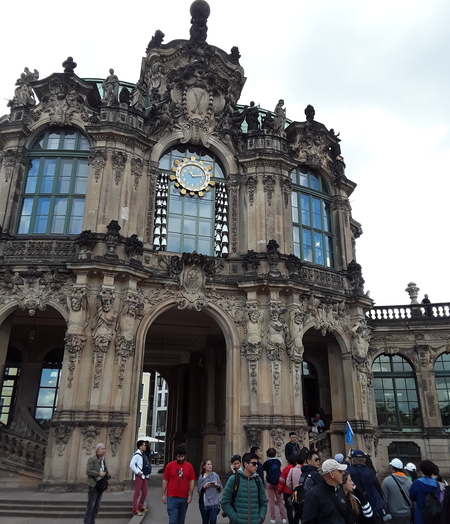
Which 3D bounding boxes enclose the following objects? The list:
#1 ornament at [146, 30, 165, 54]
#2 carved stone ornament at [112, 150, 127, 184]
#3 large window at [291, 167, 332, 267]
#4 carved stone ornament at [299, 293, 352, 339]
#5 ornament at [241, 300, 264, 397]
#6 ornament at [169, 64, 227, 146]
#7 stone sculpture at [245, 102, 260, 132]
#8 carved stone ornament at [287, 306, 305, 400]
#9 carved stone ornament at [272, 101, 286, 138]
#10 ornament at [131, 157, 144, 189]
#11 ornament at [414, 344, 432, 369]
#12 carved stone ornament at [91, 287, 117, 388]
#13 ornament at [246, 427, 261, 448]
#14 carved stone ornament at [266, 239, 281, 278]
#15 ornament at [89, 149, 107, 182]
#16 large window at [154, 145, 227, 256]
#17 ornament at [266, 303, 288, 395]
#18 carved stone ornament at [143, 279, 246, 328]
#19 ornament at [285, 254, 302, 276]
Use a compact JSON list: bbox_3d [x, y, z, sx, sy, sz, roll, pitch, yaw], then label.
[{"bbox_3d":[-3.570,-11.297,24.049,0.784,1.325,0.731,6,-22,-14],"label":"ornament"},{"bbox_3d":[-4.535,-4.107,20.145,0.600,1.720,0.250,6,-23,-12],"label":"carved stone ornament"},{"bbox_3d":[4.277,-2.398,23.308,2.650,5.400,0.250,12,-25,-25],"label":"large window"},{"bbox_3d":[4.416,2.312,20.688,2.750,1.980,0.500,12,-25,-25],"label":"carved stone ornament"},{"bbox_3d":[1.114,3.460,18.968,0.906,3.697,0.464,1,-22,0],"label":"ornament"},{"bbox_3d":[-1.349,-7.886,23.237,2.987,4.532,1.133,7,-23,-15],"label":"ornament"},{"bbox_3d":[1.386,-7.289,23.611,0.680,1.880,0.550,4,-23,-9],"label":"stone sculpture"},{"bbox_3d":[2.929,3.616,19.007,0.845,3.708,0.567,17,-27,-35],"label":"carved stone ornament"},{"bbox_3d":[2.791,-7.318,23.770,0.660,2.120,0.580,9,-24,-20],"label":"carved stone ornament"},{"bbox_3d":[-4.094,-4.106,21.699,0.620,1.573,0.400,13,-24,-28],"label":"ornament"},{"bbox_3d":[11.352,5.374,26.627,0.888,1.324,0.450,-2,-22,7],"label":"ornament"},{"bbox_3d":[-4.394,2.698,16.997,0.850,3.620,0.600,6,-23,-12],"label":"carved stone ornament"},{"bbox_3d":[1.136,7.039,18.620,0.580,1.000,0.350,1,-21,0],"label":"ornament"},{"bbox_3d":[2.082,-0.164,19.989,0.618,1.751,0.618,4,-22,-7],"label":"carved stone ornament"},{"bbox_3d":[-5.662,-4.286,20.637,0.772,1.617,0.309,0,-22,1],"label":"ornament"},{"bbox_3d":[-1.530,-3.043,21.673,3.292,5.790,0.313,6,-22,-14],"label":"large window"},{"bbox_3d":[2.137,3.453,18.847,0.886,3.760,0.567,4,-22,-7],"label":"ornament"},{"bbox_3d":[-1.289,1.895,21.174,4.705,2.000,0.500,7,-22,-15],"label":"carved stone ornament"},{"bbox_3d":[3.052,0.192,20.898,0.700,1.000,0.650,0,-22,0],"label":"ornament"}]

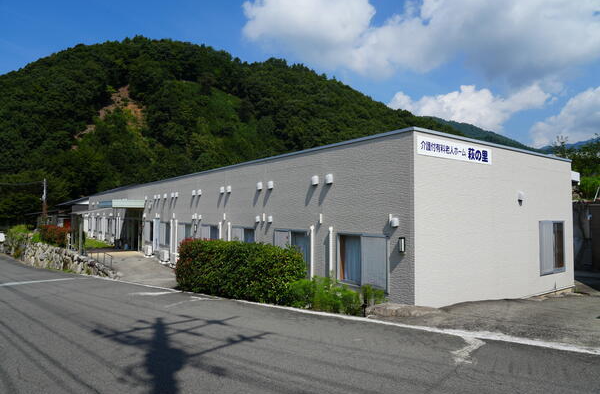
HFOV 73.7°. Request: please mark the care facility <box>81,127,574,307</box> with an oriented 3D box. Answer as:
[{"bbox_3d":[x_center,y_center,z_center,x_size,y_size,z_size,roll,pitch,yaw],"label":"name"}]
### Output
[{"bbox_3d":[-6.923,1.523,28.431,8.294,4.260,43.355,2,-3,-36],"label":"care facility"}]

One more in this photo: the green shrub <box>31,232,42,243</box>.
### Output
[{"bbox_3d":[-21.870,3.361,33.200,0.950,1.000,0.950,2,-3,-36],"label":"green shrub"}]

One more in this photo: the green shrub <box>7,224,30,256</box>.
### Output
[{"bbox_3d":[-24.631,3.719,35.000,1.900,2.700,1.900,2,-3,-36],"label":"green shrub"}]

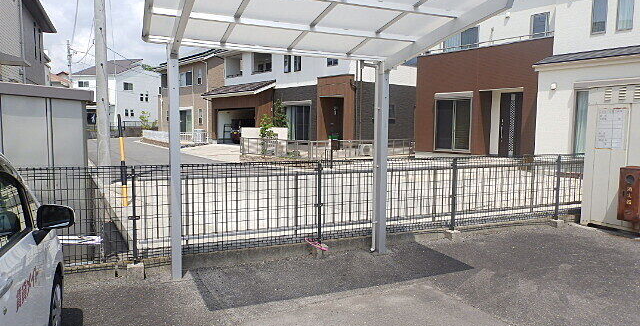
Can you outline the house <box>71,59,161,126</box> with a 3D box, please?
[{"bbox_3d":[-22.533,-7.439,45.698,7.200,8.000,7.200,2,5,21],"label":"house"}]

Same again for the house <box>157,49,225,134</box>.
[{"bbox_3d":[-8.462,-5.663,33.959,8.900,7.600,7.800,5,6,44],"label":"house"}]

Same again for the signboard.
[{"bbox_3d":[4.312,-0.504,6.026,0.020,0.600,0.450,-1,5,-21],"label":"signboard"}]

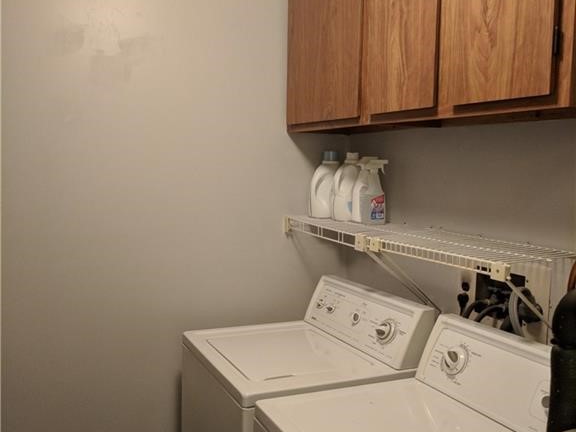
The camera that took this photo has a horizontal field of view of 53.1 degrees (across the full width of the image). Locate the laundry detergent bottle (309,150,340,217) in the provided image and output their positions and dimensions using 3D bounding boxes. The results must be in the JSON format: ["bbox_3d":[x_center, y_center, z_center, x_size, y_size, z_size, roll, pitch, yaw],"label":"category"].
[{"bbox_3d":[0.156,-0.129,2.408,0.133,0.279,0.092,1,5,-6],"label":"laundry detergent bottle"}]

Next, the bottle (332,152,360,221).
[{"bbox_3d":[0.239,-0.116,2.329,0.128,0.271,0.091,1,5,-6],"label":"bottle"}]

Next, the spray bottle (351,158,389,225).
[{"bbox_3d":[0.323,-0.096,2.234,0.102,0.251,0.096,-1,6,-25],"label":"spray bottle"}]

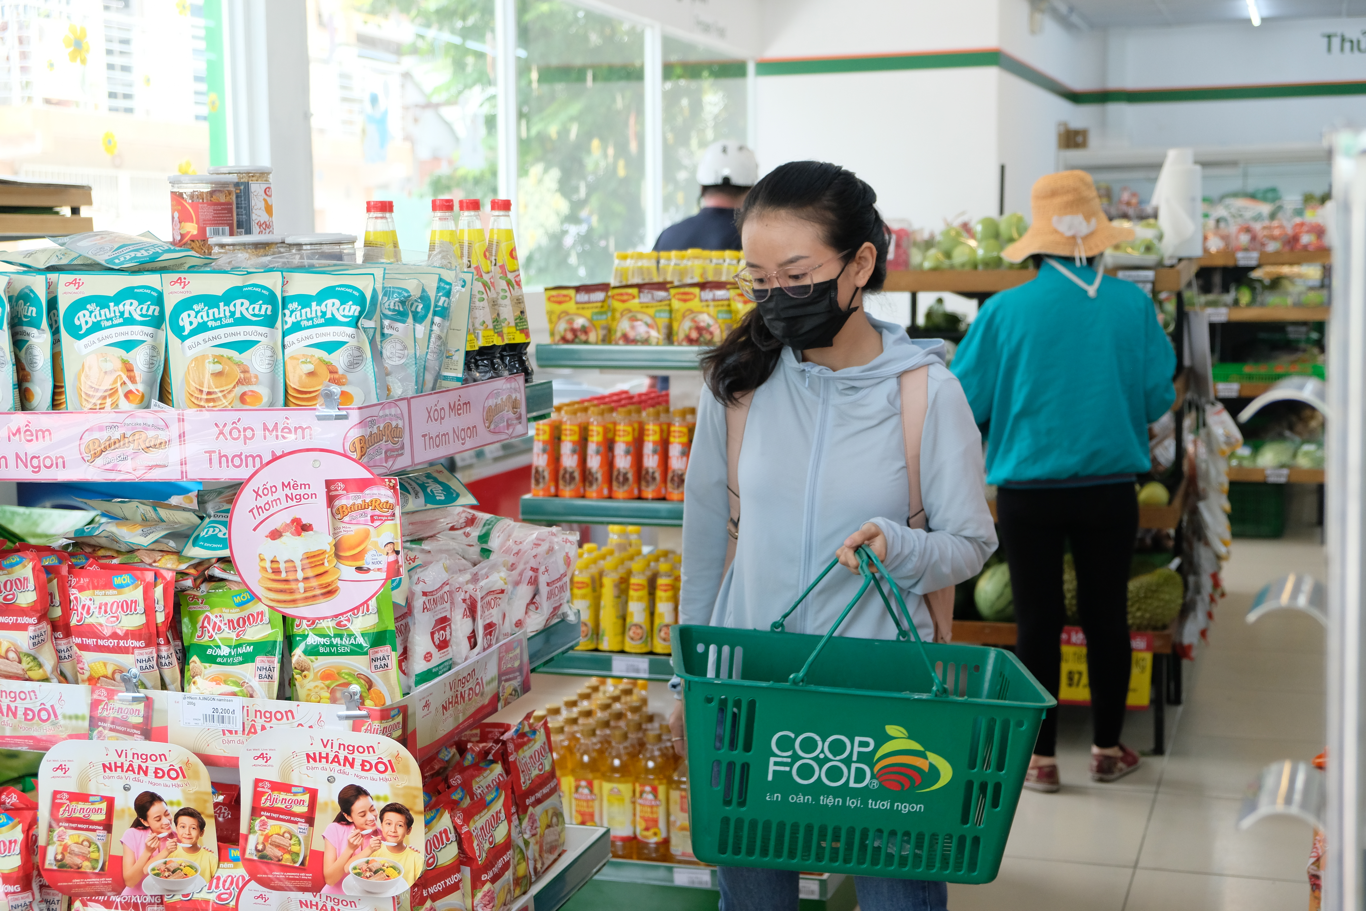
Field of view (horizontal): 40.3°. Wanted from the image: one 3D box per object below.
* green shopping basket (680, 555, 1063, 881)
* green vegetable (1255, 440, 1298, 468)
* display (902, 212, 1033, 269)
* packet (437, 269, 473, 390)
[{"bbox_3d":[0.201,0.293,2.250,0.435,0.365,0.307,5,6,-2],"label":"green shopping basket"},{"bbox_3d":[2.785,-0.007,8.726,0.195,0.130,0.190,2,7,19],"label":"green vegetable"},{"bbox_3d":[0.946,-0.701,6.086,0.404,0.176,0.380,1,7,18],"label":"display"},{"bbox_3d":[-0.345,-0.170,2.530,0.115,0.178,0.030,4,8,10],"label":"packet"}]

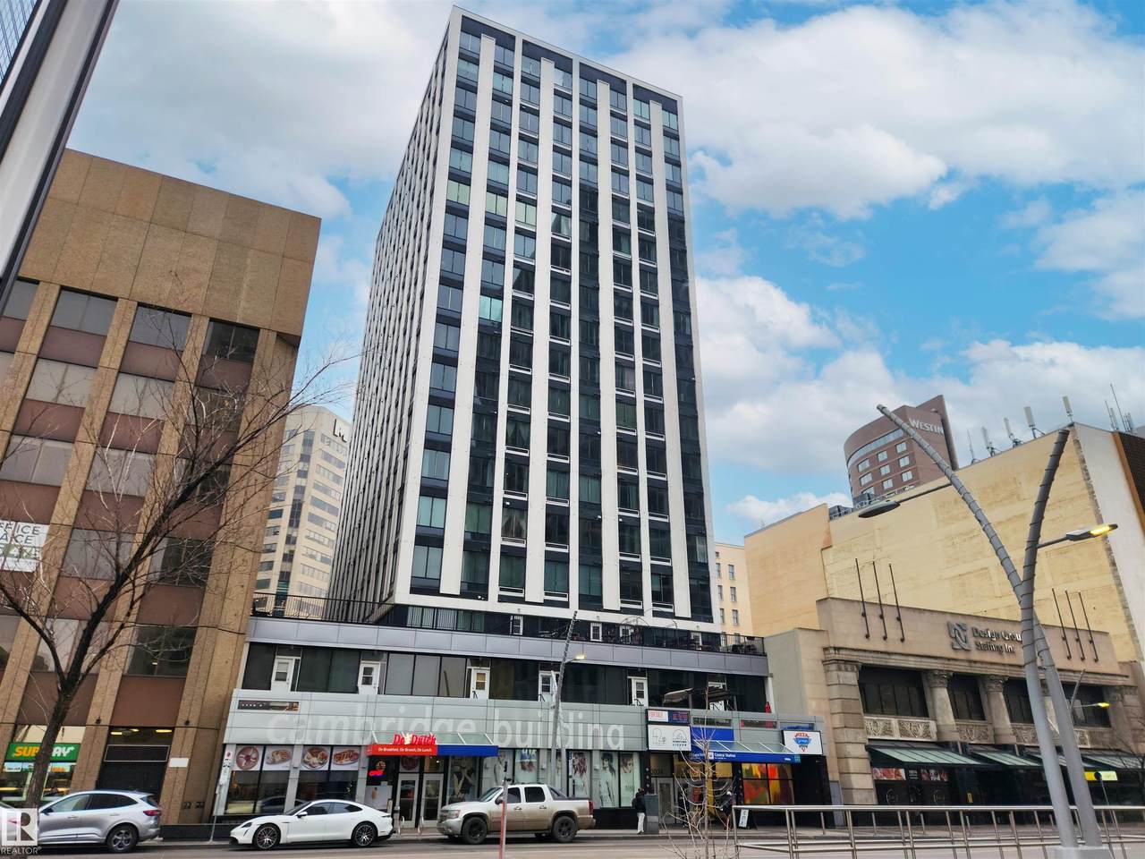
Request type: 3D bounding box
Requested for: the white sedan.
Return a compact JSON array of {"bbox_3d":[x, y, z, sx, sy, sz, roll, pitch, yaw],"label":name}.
[{"bbox_3d":[-8.361,12.862,24.920,4.960,1.380,1.970,11,-26,-22],"label":"white sedan"}]

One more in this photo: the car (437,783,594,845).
[{"bbox_3d":[-2.051,13.930,27.790,5.620,1.930,2.010,11,-26,-22],"label":"car"}]

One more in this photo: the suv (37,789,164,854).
[{"bbox_3d":[-14.769,11.577,22.609,4.580,1.670,1.880,11,-26,-22],"label":"suv"}]

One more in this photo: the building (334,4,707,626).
[{"bbox_3d":[-6.269,-3.583,67.352,21.273,49.670,30.620,11,-26,-22],"label":"building"}]

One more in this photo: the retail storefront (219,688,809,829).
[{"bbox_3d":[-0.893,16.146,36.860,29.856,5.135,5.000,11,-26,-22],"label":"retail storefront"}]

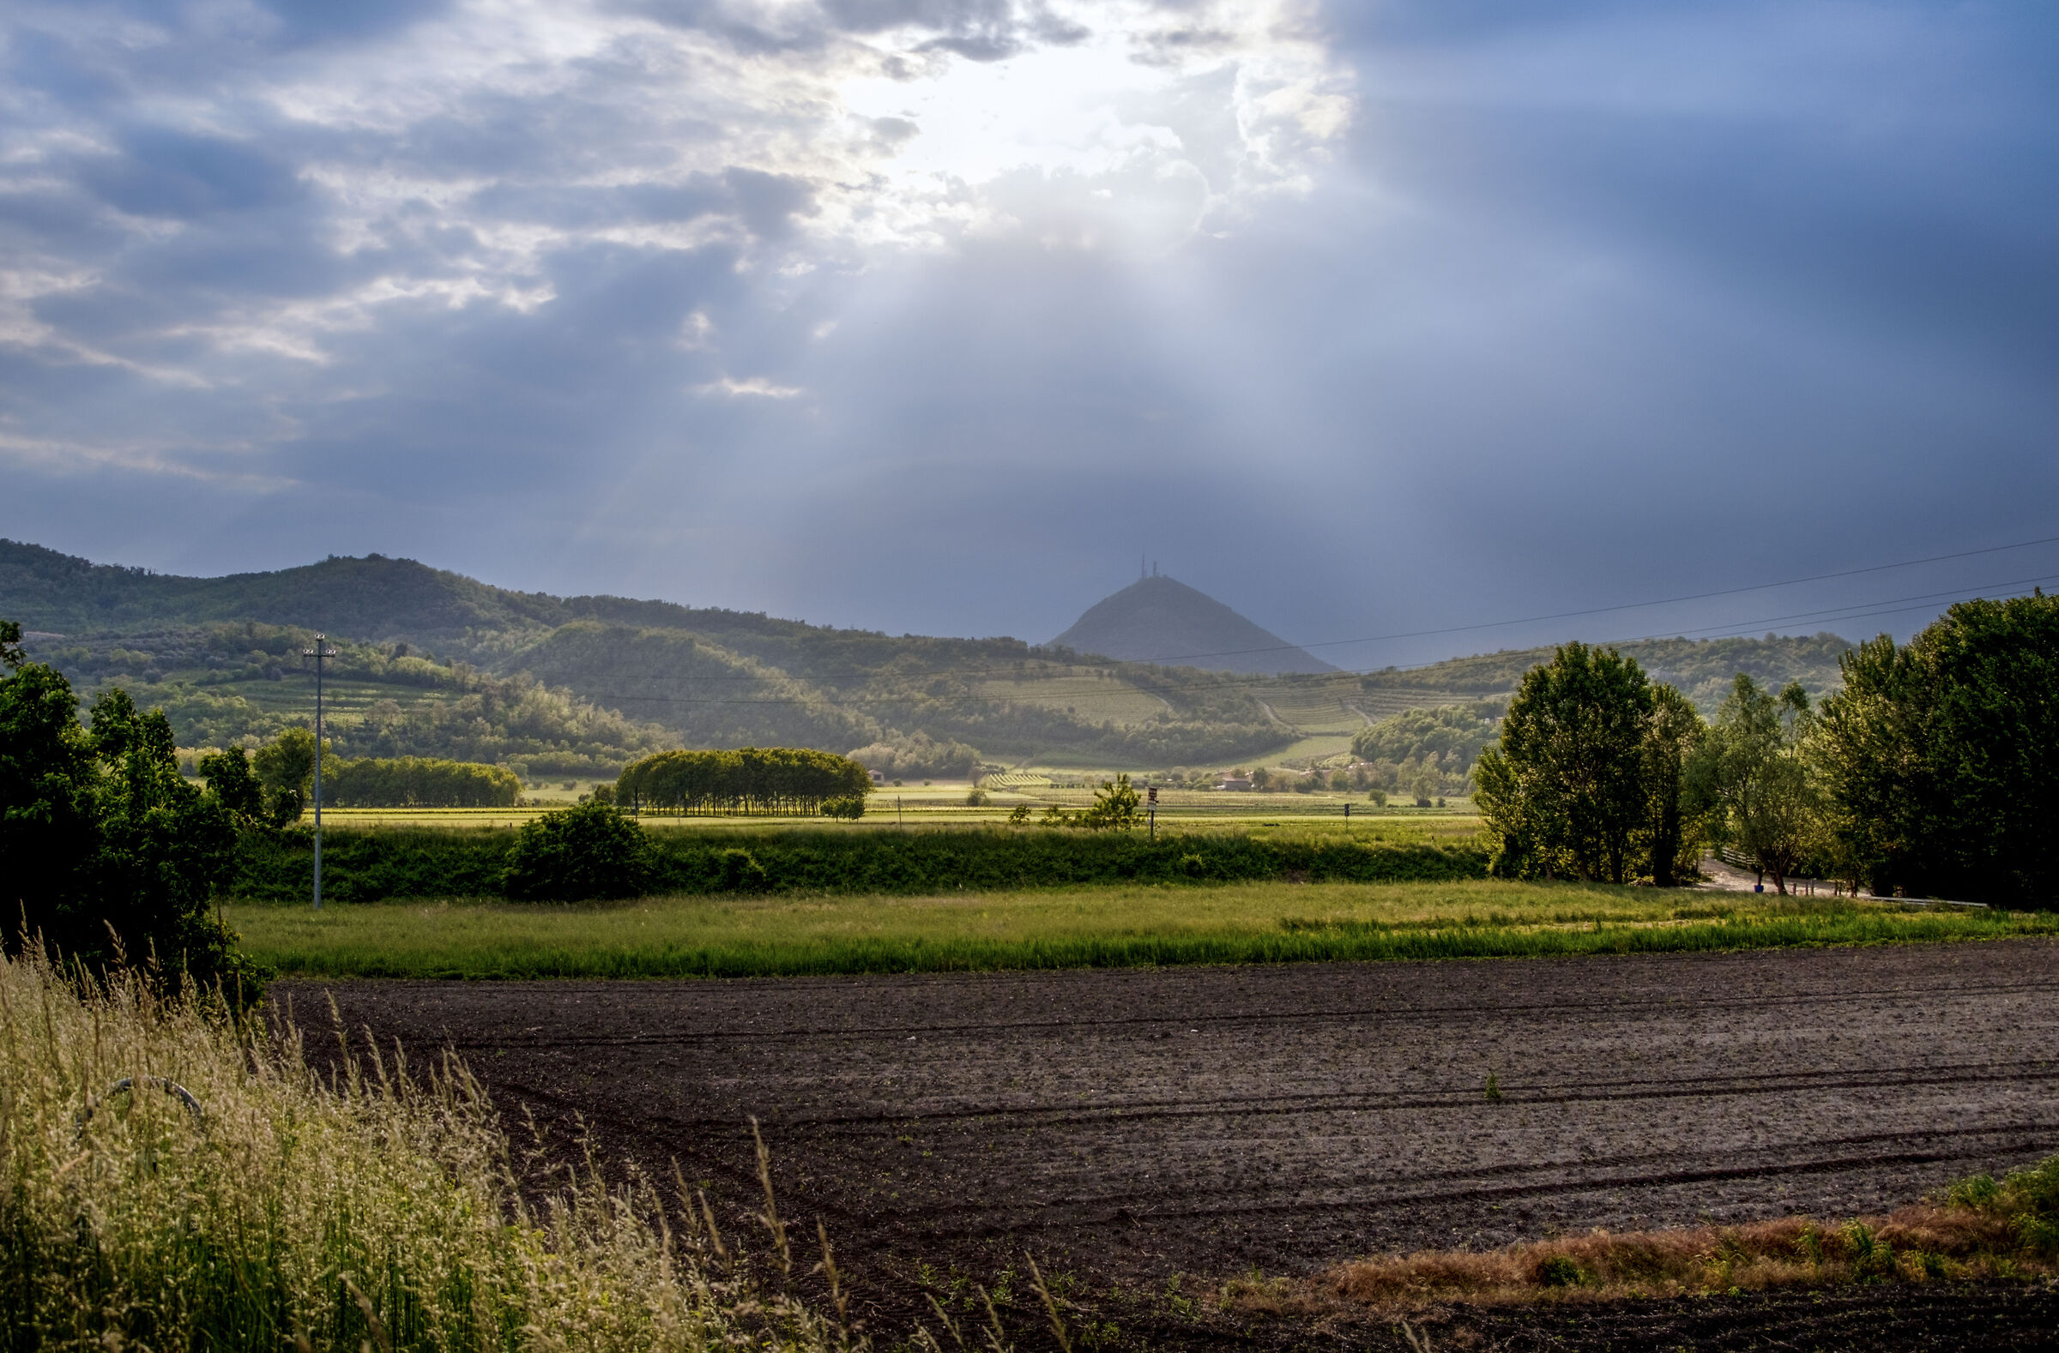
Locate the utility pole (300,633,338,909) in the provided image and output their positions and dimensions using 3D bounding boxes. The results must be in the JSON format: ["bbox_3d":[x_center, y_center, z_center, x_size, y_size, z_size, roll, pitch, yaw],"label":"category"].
[{"bbox_3d":[-28.372,3.814,96.000,1.380,11.100,0.320,2,-3,-37],"label":"utility pole"}]

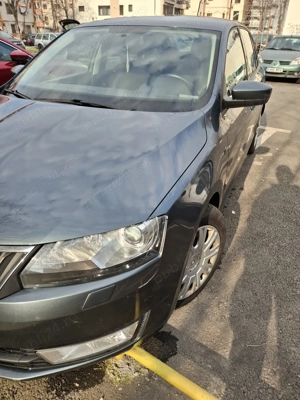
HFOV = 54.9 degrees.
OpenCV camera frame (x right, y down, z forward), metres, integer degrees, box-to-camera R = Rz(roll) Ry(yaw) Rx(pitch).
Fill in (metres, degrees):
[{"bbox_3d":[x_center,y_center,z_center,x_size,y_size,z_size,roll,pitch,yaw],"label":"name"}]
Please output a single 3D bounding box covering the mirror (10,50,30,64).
[{"bbox_3d":[-1.457,-1.601,3.250,0.140,0.150,0.220,-1,28,-1],"label":"mirror"}]

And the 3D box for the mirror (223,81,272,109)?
[{"bbox_3d":[0.589,-0.635,1.705,0.235,0.145,0.135,12,30,21],"label":"mirror"}]

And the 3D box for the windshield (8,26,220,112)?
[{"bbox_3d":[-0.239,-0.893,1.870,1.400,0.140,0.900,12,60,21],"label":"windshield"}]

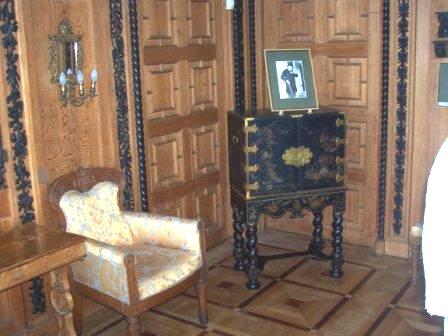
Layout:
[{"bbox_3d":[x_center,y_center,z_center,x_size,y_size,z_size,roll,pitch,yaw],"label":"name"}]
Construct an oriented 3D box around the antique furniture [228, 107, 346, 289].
[{"bbox_3d":[0.454,0.193,3.921,0.730,1.200,0.432,-5,12,-15],"label":"antique furniture"}]

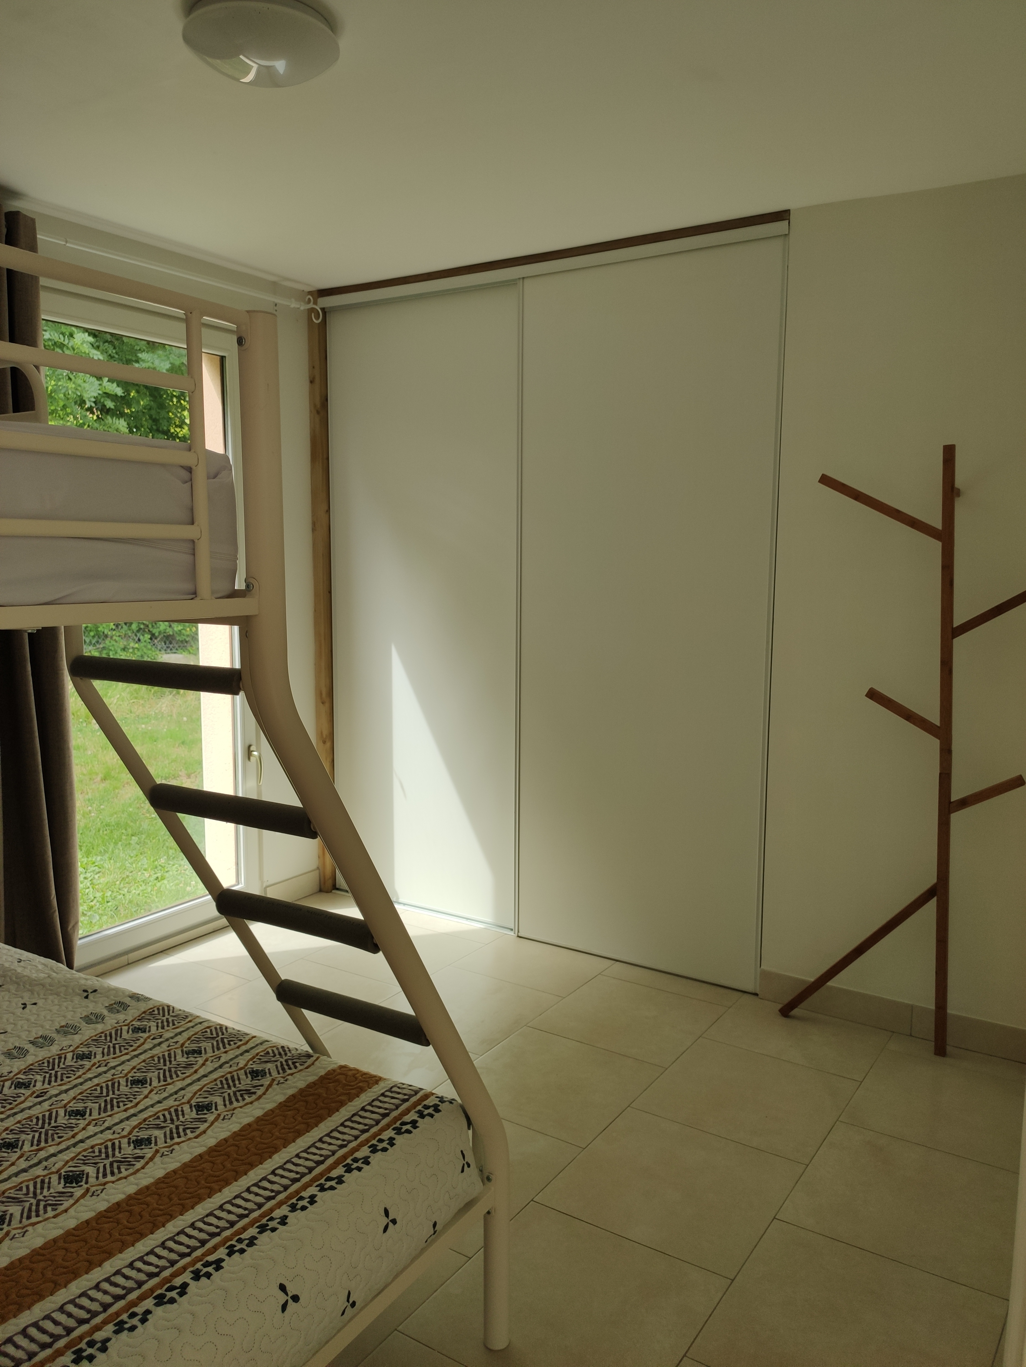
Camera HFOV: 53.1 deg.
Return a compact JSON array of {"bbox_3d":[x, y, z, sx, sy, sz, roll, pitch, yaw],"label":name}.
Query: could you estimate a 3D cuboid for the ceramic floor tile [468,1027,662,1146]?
[{"bbox_3d":[0.103,1.062,2.738,0.460,0.010,0.457,5,9,33],"label":"ceramic floor tile"}]

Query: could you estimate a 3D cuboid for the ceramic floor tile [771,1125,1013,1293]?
[{"bbox_3d":[0.872,1.130,2.237,0.460,0.010,0.457,5,9,33],"label":"ceramic floor tile"}]

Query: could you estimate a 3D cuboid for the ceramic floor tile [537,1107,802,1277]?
[{"bbox_3d":[0.360,1.119,2.297,0.460,0.010,0.457,5,9,33],"label":"ceramic floor tile"}]

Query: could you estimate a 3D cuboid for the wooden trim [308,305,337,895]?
[{"bbox_3d":[-0.757,-0.324,4.117,0.055,2.383,0.060,5,9,33],"label":"wooden trim"}]

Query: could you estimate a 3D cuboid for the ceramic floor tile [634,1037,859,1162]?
[{"bbox_3d":[0.613,1.073,2.675,0.460,0.010,0.457,5,9,33],"label":"ceramic floor tile"}]

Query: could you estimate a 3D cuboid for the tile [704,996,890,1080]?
[{"bbox_3d":[0.836,1.032,3.009,0.460,0.010,0.351,5,9,33],"label":"tile"}]

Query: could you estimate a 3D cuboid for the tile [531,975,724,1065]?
[{"bbox_3d":[0.356,1.016,3.115,0.460,0.010,0.457,5,9,33],"label":"tile"}]

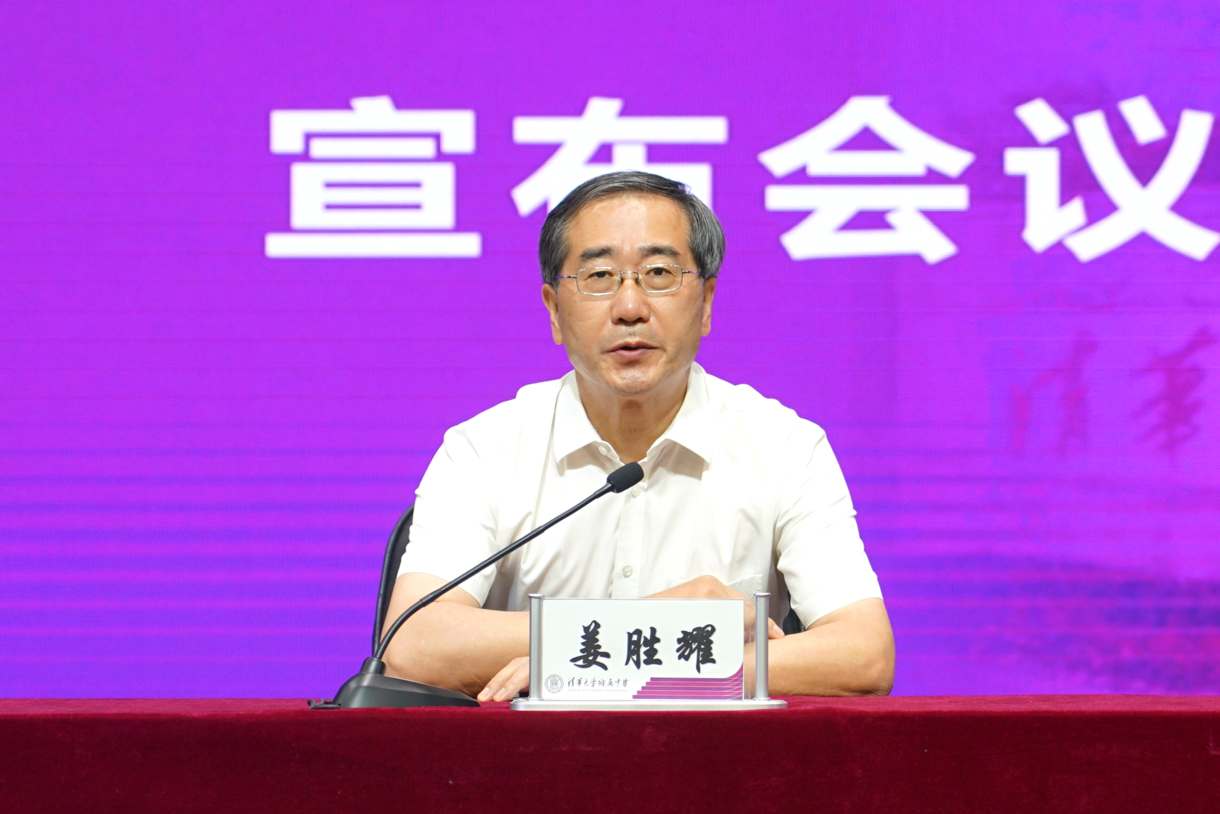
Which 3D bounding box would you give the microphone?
[{"bbox_3d":[-0.127,0.177,2.384,0.320,0.250,0.110,2,-6,-22],"label":"microphone"}]

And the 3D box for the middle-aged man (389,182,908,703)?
[{"bbox_3d":[0.030,0.400,2.554,0.560,1.330,0.680,0,-5,0],"label":"middle-aged man"}]

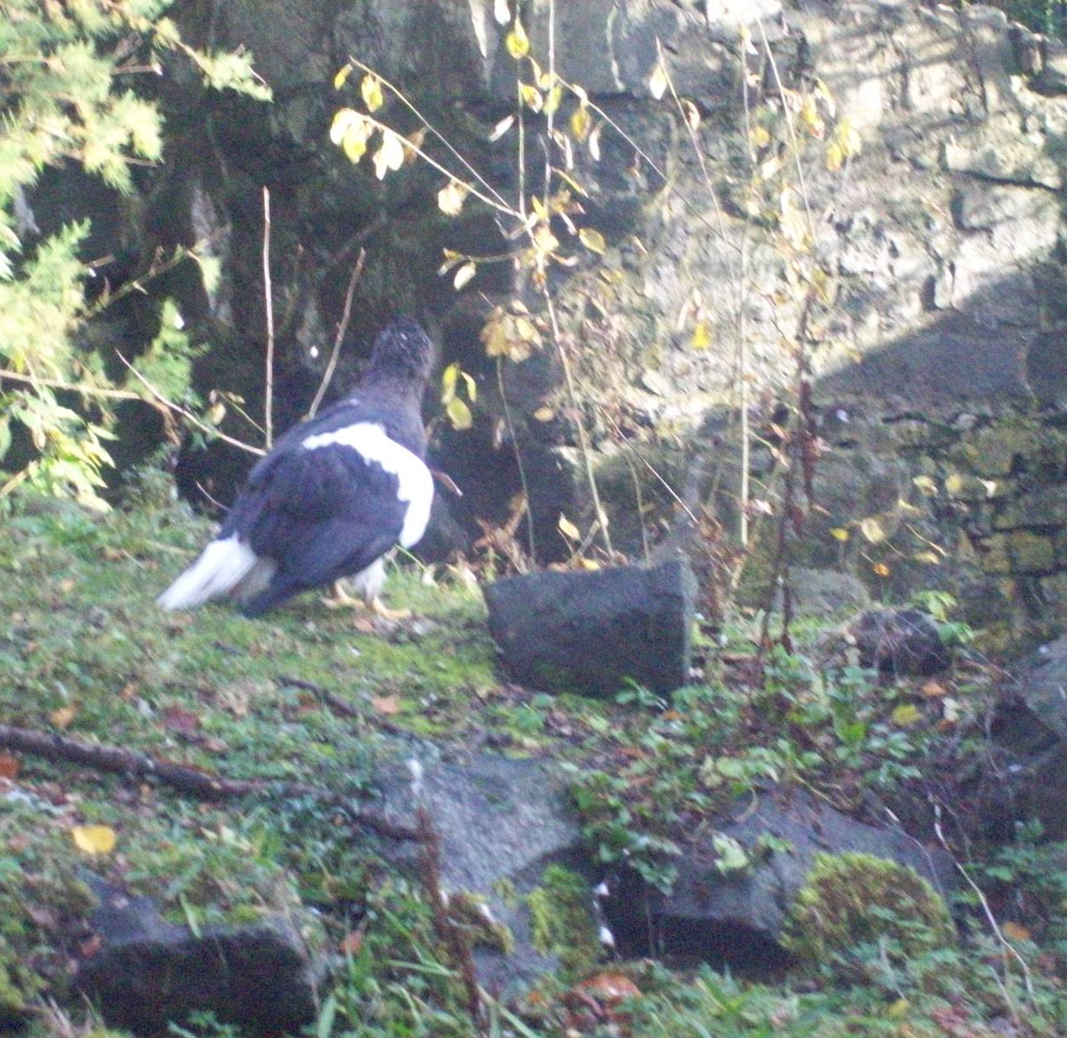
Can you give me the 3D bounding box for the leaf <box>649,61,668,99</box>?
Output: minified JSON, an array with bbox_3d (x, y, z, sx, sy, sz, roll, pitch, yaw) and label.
[{"bbox_3d":[0.309,-1.087,10.700,0.048,0.097,0.025,0,6,2],"label":"leaf"}]

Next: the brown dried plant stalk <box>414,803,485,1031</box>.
[{"bbox_3d":[-0.142,0.691,7.500,0.038,0.401,0.035,-13,6,-2],"label":"brown dried plant stalk"}]

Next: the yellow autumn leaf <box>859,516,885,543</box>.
[{"bbox_3d":[0.862,0.028,11.000,0.069,0.069,0.030,0,6,4],"label":"yellow autumn leaf"}]

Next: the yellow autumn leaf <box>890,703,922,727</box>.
[{"bbox_3d":[0.760,0.400,8.800,0.068,0.035,0.060,0,6,0],"label":"yellow autumn leaf"}]

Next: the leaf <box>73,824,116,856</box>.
[{"bbox_3d":[-0.794,0.580,7.800,0.082,0.040,0.060,0,6,0],"label":"leaf"}]

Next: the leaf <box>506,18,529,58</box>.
[{"bbox_3d":[-0.036,-1.114,10.000,0.054,0.090,0.025,0,6,0],"label":"leaf"}]

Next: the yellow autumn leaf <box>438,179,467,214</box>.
[{"bbox_3d":[-0.201,-0.797,10.700,0.072,0.091,0.040,0,6,-1],"label":"yellow autumn leaf"}]

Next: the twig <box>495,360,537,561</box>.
[{"bbox_3d":[-0.043,-0.146,10.700,0.037,0.509,0.025,-10,6,0],"label":"twig"}]

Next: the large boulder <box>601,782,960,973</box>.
[{"bbox_3d":[0.452,0.650,7.900,0.649,0.310,0.460,0,6,3],"label":"large boulder"}]

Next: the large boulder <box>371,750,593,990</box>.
[{"bbox_3d":[-0.090,0.618,7.600,0.360,0.330,0.420,-1,6,-10],"label":"large boulder"}]

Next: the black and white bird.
[{"bbox_3d":[-0.525,-0.112,9.550,0.640,0.640,0.320,-4,7,-35],"label":"black and white bird"}]

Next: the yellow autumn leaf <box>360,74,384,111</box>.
[{"bbox_3d":[-0.374,-0.987,10.000,0.054,0.086,0.025,0,6,0],"label":"yellow autumn leaf"}]

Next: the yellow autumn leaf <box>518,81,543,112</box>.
[{"bbox_3d":[-0.007,-0.978,10.000,0.056,0.070,0.025,0,6,0],"label":"yellow autumn leaf"}]

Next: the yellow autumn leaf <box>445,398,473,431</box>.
[{"bbox_3d":[-0.169,-0.239,9.900,0.060,0.074,0.025,0,6,0],"label":"yellow autumn leaf"}]

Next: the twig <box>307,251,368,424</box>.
[{"bbox_3d":[-0.497,-0.467,10.900,0.033,0.455,0.025,16,6,-3],"label":"twig"}]

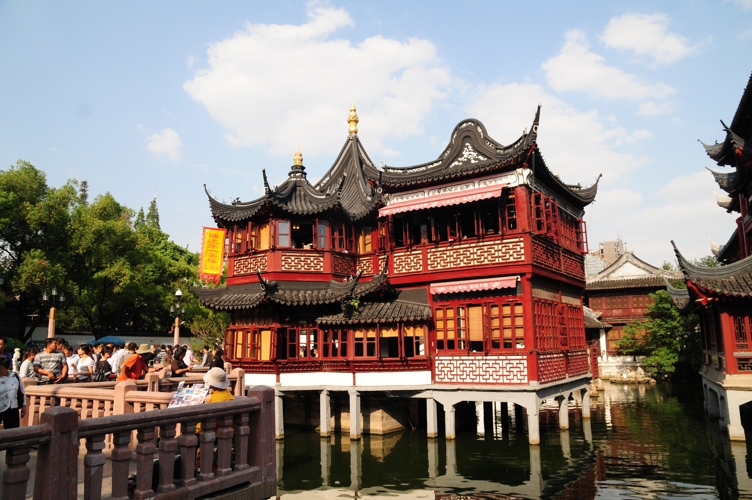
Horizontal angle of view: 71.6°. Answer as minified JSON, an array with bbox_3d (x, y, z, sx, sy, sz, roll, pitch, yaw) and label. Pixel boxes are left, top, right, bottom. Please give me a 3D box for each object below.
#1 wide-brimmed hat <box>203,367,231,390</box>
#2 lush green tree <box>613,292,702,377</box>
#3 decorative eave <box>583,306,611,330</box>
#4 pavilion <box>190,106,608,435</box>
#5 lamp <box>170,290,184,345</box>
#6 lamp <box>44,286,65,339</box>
[{"bbox_3d":[-1.926,1.552,6.300,0.335,0.200,0.335,9,-1,31],"label":"wide-brimmed hat"},{"bbox_3d":[19.961,6.027,37.000,6.100,6.300,5.500,-1,-10,0],"label":"lush green tree"},{"bbox_3d":[16.540,5.185,39.500,3.000,1.900,2.500,-3,-11,9],"label":"decorative eave"},{"bbox_3d":[0.992,0.158,21.166,13.450,13.350,12.580,-8,-12,31],"label":"pavilion"},{"bbox_3d":[-10.604,4.406,27.572,0.750,4.710,0.750,-1,-10,0],"label":"lamp"},{"bbox_3d":[-12.590,3.424,20.135,0.800,4.010,0.800,-1,-10,0],"label":"lamp"}]

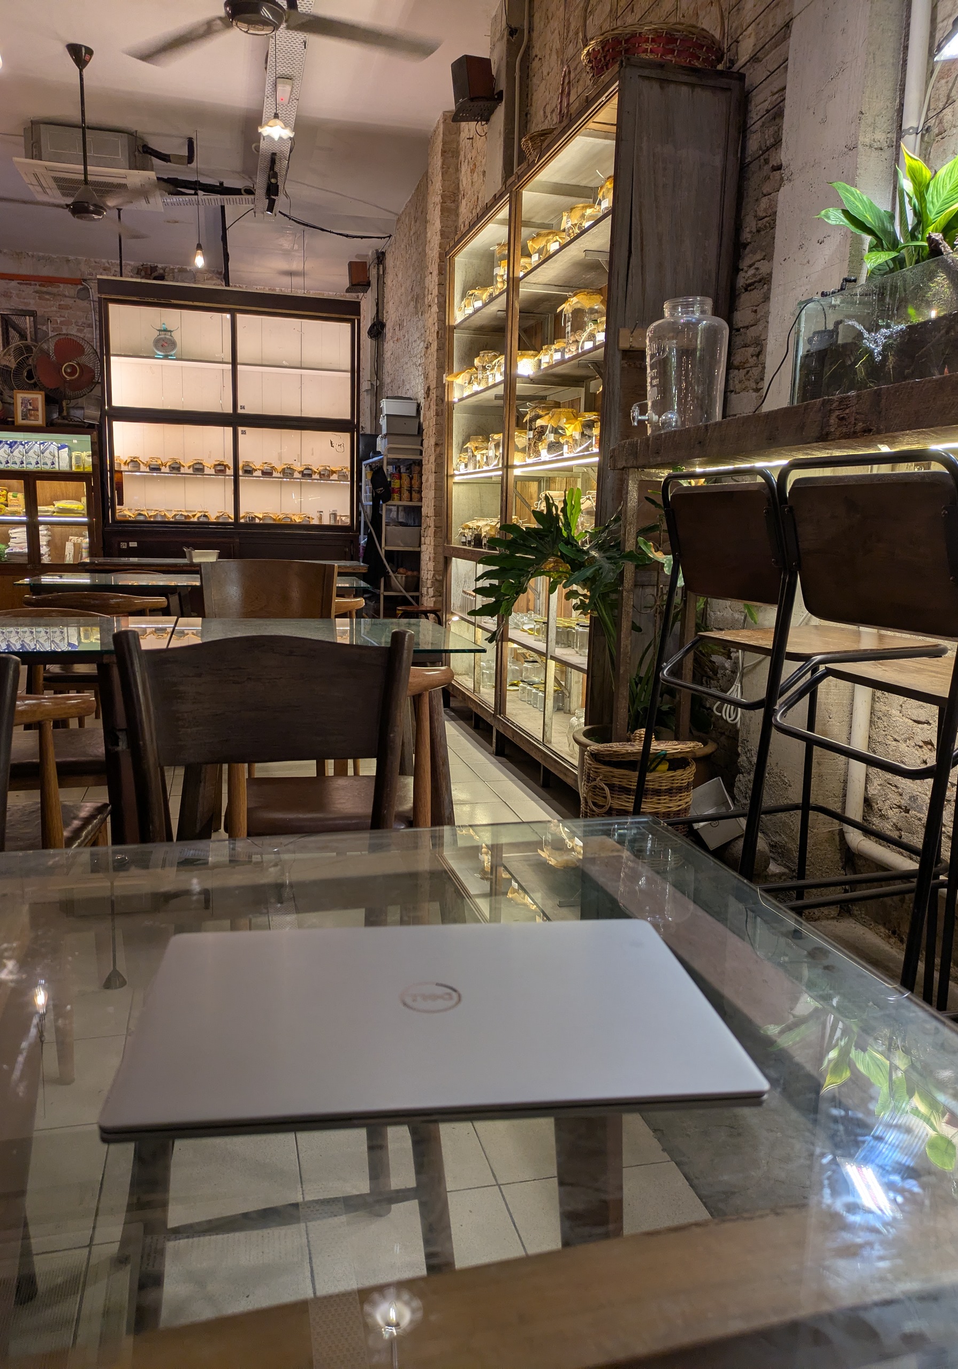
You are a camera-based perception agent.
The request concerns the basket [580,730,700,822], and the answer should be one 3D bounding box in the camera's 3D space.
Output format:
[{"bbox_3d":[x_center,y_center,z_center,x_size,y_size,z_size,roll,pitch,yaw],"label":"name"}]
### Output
[{"bbox_3d":[0.446,0.370,2.793,0.320,0.470,0.320,3,10,9],"label":"basket"}]

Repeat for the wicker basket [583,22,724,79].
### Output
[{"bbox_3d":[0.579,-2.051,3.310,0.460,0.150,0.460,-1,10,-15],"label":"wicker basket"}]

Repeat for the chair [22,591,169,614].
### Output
[{"bbox_3d":[-1.411,0.014,3.738,0.510,0.770,0.520,0,10,-10],"label":"chair"}]

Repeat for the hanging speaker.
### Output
[{"bbox_3d":[-0.015,-3.345,5.514,0.190,0.235,0.165,-17,20,-27],"label":"hanging speaker"}]

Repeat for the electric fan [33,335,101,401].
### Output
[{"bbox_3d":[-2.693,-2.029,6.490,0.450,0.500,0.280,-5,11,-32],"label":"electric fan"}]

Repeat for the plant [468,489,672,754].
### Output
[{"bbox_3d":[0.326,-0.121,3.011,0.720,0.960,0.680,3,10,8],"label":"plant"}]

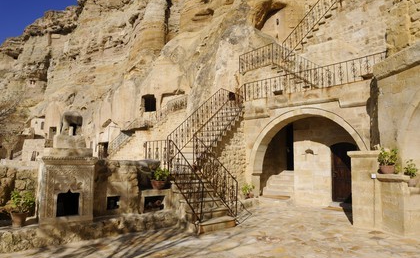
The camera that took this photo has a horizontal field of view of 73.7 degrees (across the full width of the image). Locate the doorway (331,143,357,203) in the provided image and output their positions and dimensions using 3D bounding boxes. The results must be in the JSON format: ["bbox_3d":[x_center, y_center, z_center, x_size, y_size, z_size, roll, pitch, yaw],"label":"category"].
[{"bbox_3d":[4.360,1.442,9.076,0.880,1.980,0.250,-2,-5,35],"label":"doorway"}]

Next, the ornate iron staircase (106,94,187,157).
[{"bbox_3d":[-3.985,-0.223,17.853,5.000,3.800,0.400,1,-4,-3],"label":"ornate iron staircase"}]

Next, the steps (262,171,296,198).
[{"bbox_3d":[2.639,2.037,10.639,1.250,0.850,1.200,-1,-4,19],"label":"steps"}]

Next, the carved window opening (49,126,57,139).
[{"bbox_3d":[-13.233,0.294,23.526,0.700,1.180,0.300,1,-4,-11],"label":"carved window opening"}]

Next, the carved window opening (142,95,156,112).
[{"bbox_3d":[-4.030,-1.699,18.653,0.920,1.080,0.350,1,-4,-7],"label":"carved window opening"}]

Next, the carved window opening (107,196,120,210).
[{"bbox_3d":[-2.087,1.590,6.056,0.320,0.310,0.180,2,-4,-25],"label":"carved window opening"}]

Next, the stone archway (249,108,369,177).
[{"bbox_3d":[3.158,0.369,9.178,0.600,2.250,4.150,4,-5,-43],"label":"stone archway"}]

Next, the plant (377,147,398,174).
[{"bbox_3d":[4.195,0.744,6.617,0.490,0.590,0.470,-2,-5,33],"label":"plant"}]

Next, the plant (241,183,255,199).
[{"bbox_3d":[1.190,1.984,8.888,0.460,0.520,0.440,0,-4,0],"label":"plant"}]

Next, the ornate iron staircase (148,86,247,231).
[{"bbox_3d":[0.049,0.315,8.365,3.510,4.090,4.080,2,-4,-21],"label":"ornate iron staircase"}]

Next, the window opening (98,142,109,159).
[{"bbox_3d":[-6.560,1.324,17.247,0.650,1.150,0.300,0,-4,3],"label":"window opening"}]

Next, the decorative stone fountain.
[{"bbox_3d":[-3.050,0.833,6.056,1.080,2.300,0.850,2,-4,-24],"label":"decorative stone fountain"}]

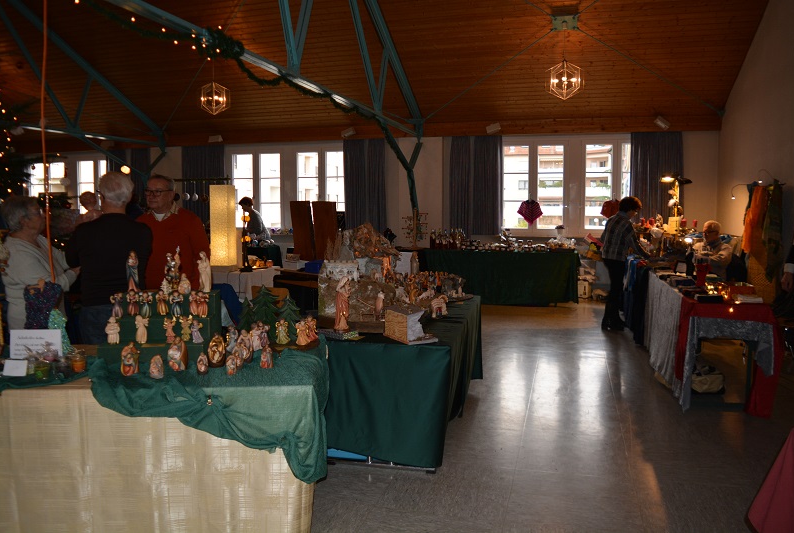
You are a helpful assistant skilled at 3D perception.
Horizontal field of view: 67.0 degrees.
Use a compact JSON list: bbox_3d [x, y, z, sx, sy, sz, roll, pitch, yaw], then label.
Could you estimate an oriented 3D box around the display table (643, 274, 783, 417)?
[{"bbox_3d":[2.535,0.537,5.065,0.660,0.790,1.880,1,7,15],"label":"display table"}]

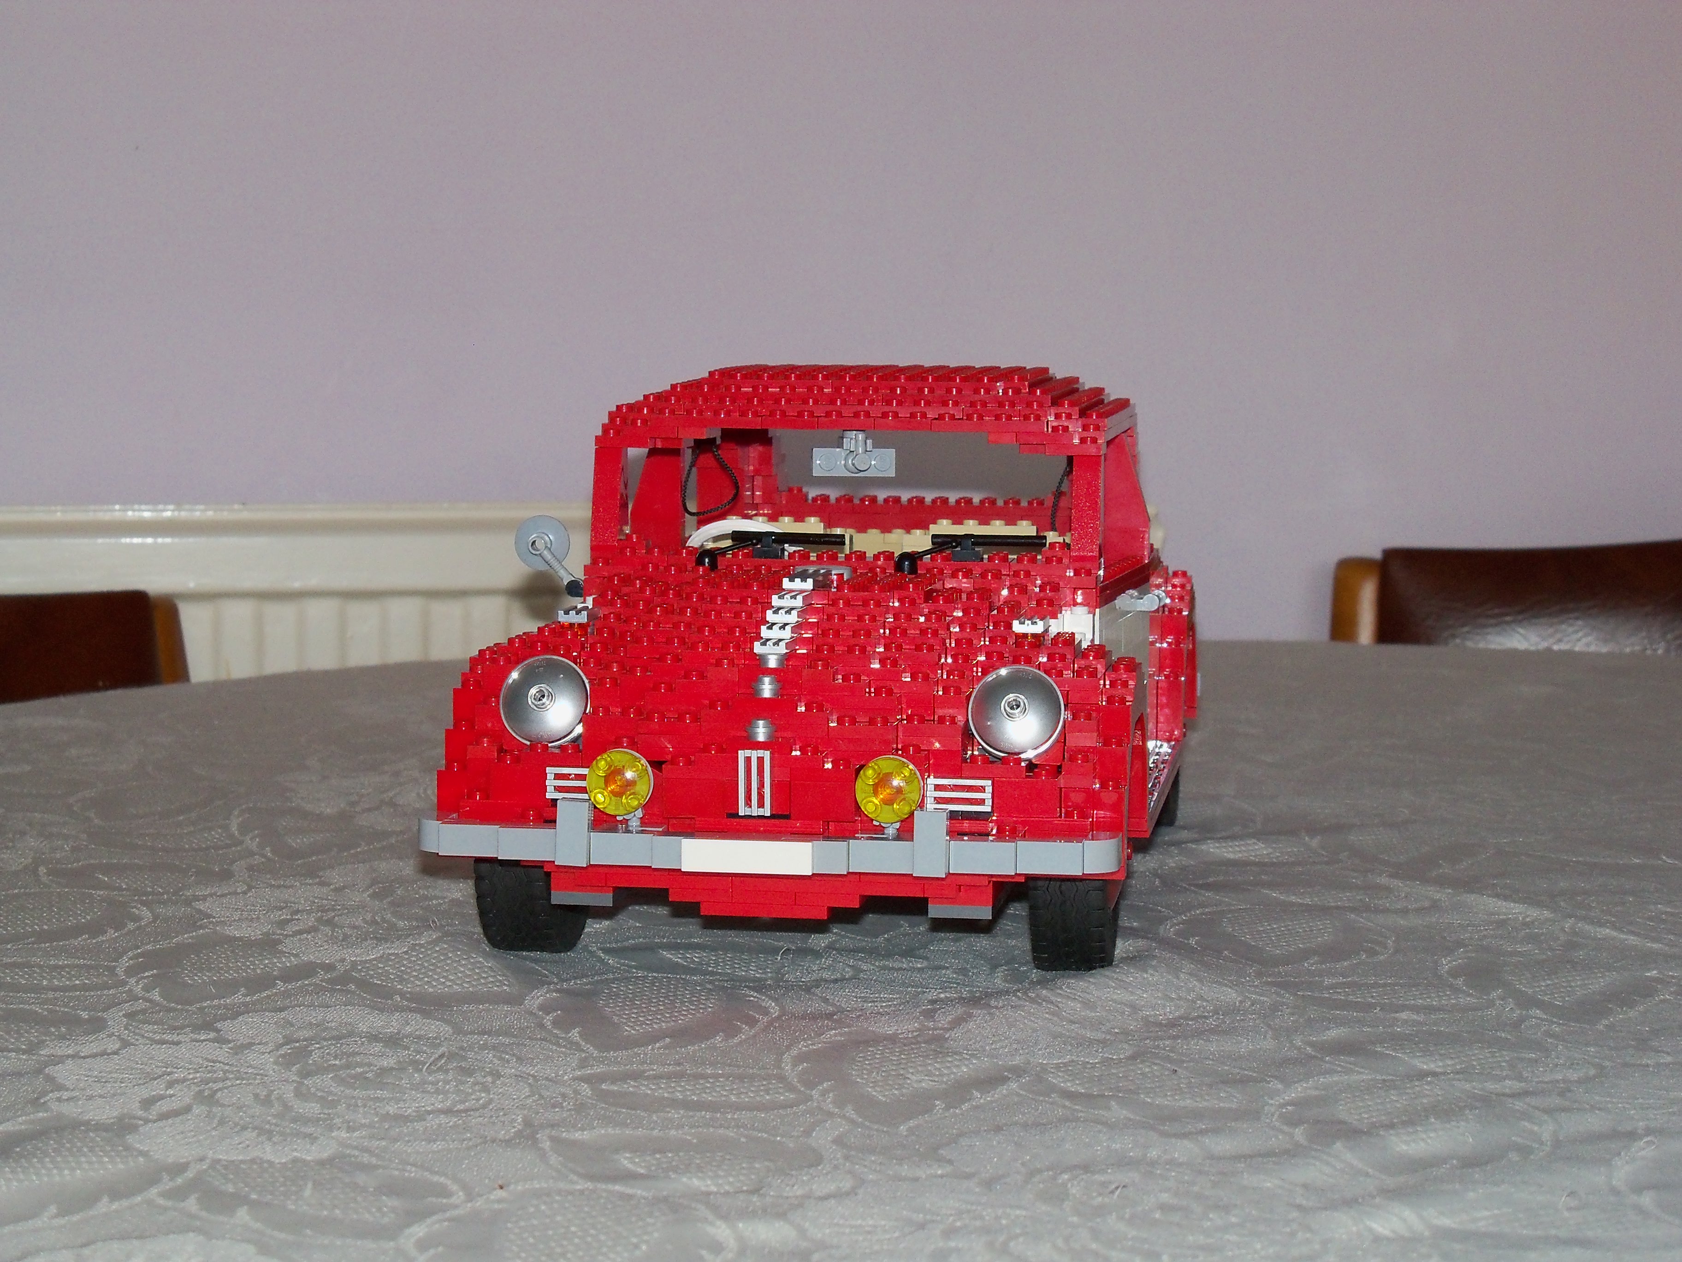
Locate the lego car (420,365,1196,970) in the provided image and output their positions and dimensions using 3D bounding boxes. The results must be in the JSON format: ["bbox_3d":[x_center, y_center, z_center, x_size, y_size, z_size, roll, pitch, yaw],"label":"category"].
[{"bbox_3d":[0.011,-0.003,1.022,0.181,0.155,0.427,1,5,9],"label":"lego car"}]

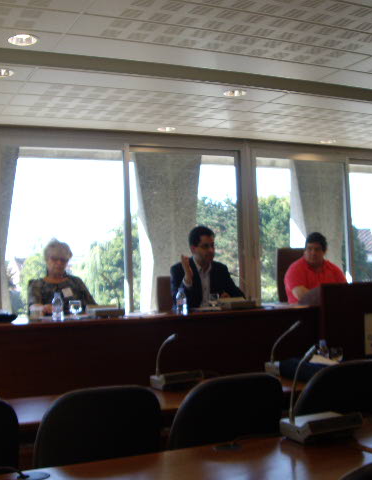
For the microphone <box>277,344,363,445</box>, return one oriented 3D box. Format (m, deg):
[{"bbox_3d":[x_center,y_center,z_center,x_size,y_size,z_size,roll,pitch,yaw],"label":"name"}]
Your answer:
[{"bbox_3d":[0.450,0.466,2.197,0.250,0.305,0.210,-1,-2,-24],"label":"microphone"}]

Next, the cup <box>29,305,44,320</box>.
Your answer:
[{"bbox_3d":[-0.930,0.448,4.383,0.082,0.090,0.082,-1,-2,-24],"label":"cup"}]

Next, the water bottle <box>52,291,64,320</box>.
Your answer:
[{"bbox_3d":[-0.806,0.423,4.433,0.062,0.178,0.062,0,-2,-26],"label":"water bottle"}]

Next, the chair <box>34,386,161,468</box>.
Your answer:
[{"bbox_3d":[-0.406,0.970,2.677,0.480,0.890,0.570,0,-2,-26],"label":"chair"}]

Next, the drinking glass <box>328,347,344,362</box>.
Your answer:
[{"bbox_3d":[0.782,0.610,3.644,0.072,0.105,0.072,-1,-2,-24],"label":"drinking glass"}]

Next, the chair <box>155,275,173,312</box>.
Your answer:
[{"bbox_3d":[0.088,0.756,5.292,0.480,0.970,0.560,-1,-2,-24],"label":"chair"}]

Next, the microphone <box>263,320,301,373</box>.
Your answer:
[{"bbox_3d":[0.586,0.554,3.665,0.260,0.300,0.290,0,-2,-26],"label":"microphone"}]

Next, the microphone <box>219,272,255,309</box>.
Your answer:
[{"bbox_3d":[0.350,0.381,5.295,0.280,0.270,0.300,0,-2,-26],"label":"microphone"}]

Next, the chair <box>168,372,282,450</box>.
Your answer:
[{"bbox_3d":[0.056,0.974,2.912,0.480,0.890,0.570,0,-2,-26],"label":"chair"}]

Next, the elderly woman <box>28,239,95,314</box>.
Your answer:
[{"bbox_3d":[-0.813,0.613,4.729,0.500,1.250,0.680,-1,-2,-19],"label":"elderly woman"}]

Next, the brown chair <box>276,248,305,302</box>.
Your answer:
[{"bbox_3d":[1.122,0.647,5.783,0.540,1.170,0.600,-1,-2,-24],"label":"brown chair"}]

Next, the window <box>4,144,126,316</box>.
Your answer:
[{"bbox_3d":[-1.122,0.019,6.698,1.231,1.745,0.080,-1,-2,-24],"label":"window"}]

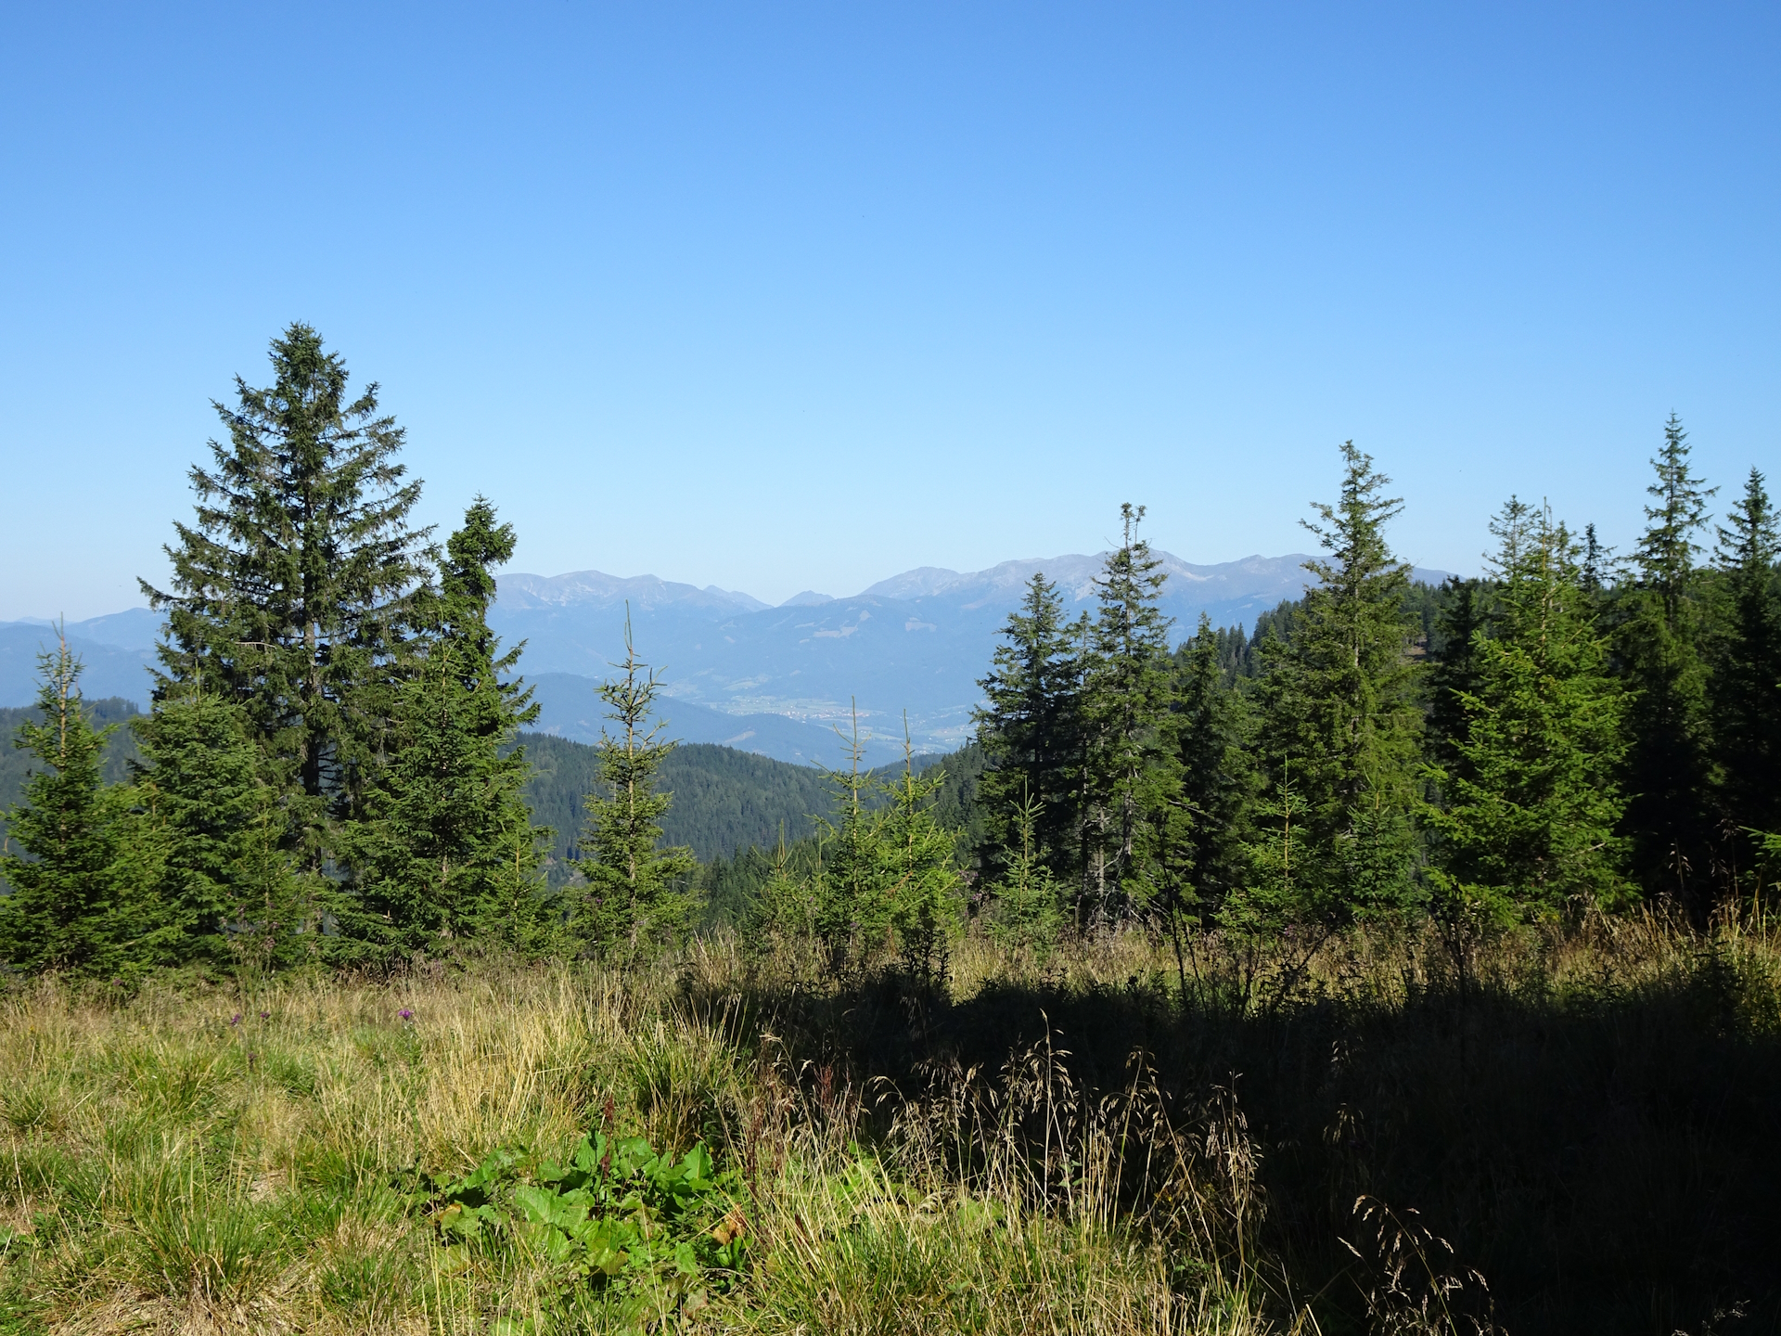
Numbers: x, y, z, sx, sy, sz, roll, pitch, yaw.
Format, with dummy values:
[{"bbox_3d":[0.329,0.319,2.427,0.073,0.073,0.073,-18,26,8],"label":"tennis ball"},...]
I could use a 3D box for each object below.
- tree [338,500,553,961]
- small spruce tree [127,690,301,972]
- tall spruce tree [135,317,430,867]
[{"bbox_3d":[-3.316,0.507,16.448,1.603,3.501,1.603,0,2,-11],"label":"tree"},{"bbox_3d":[-4.599,1.136,14.971,1.168,1.964,1.168,-1,2,-17],"label":"small spruce tree"},{"bbox_3d":[-6.092,-0.304,22.405,2.987,6.341,2.987,0,2,-15],"label":"tall spruce tree"}]

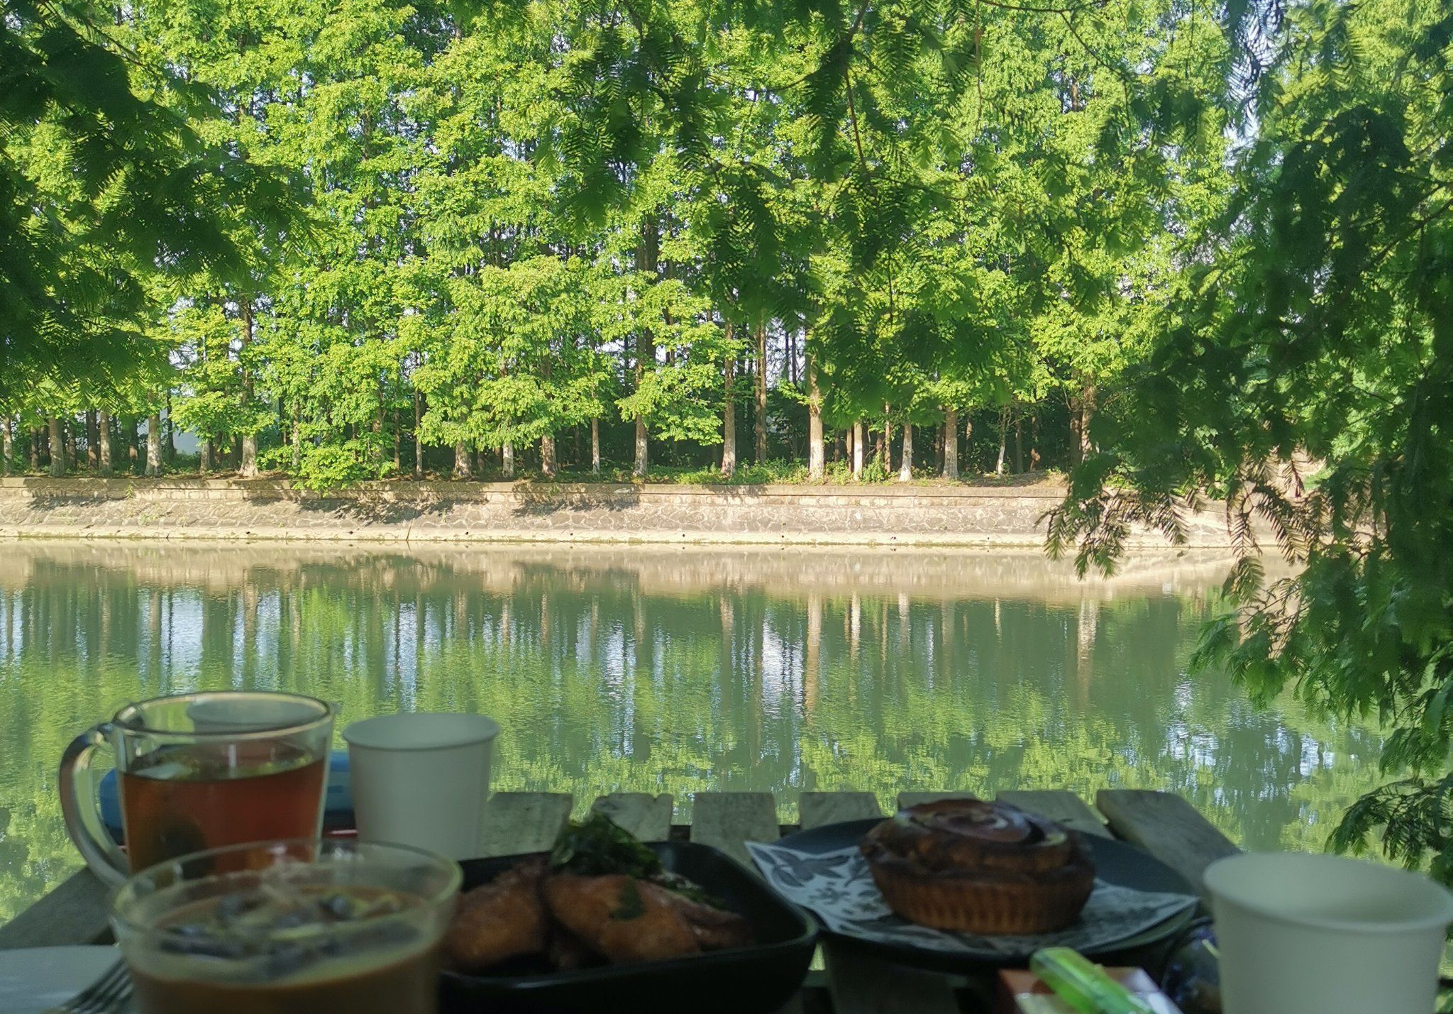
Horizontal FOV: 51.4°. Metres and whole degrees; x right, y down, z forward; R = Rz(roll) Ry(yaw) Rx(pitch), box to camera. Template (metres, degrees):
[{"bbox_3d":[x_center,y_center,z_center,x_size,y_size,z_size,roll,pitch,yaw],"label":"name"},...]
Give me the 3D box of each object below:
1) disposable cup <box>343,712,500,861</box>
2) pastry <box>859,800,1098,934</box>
[{"bbox_3d":[-0.145,0.148,0.721,0.075,0.085,0.075,0,4,0],"label":"disposable cup"},{"bbox_3d":[0.116,0.159,0.695,0.106,0.044,0.106,0,4,0],"label":"pastry"}]

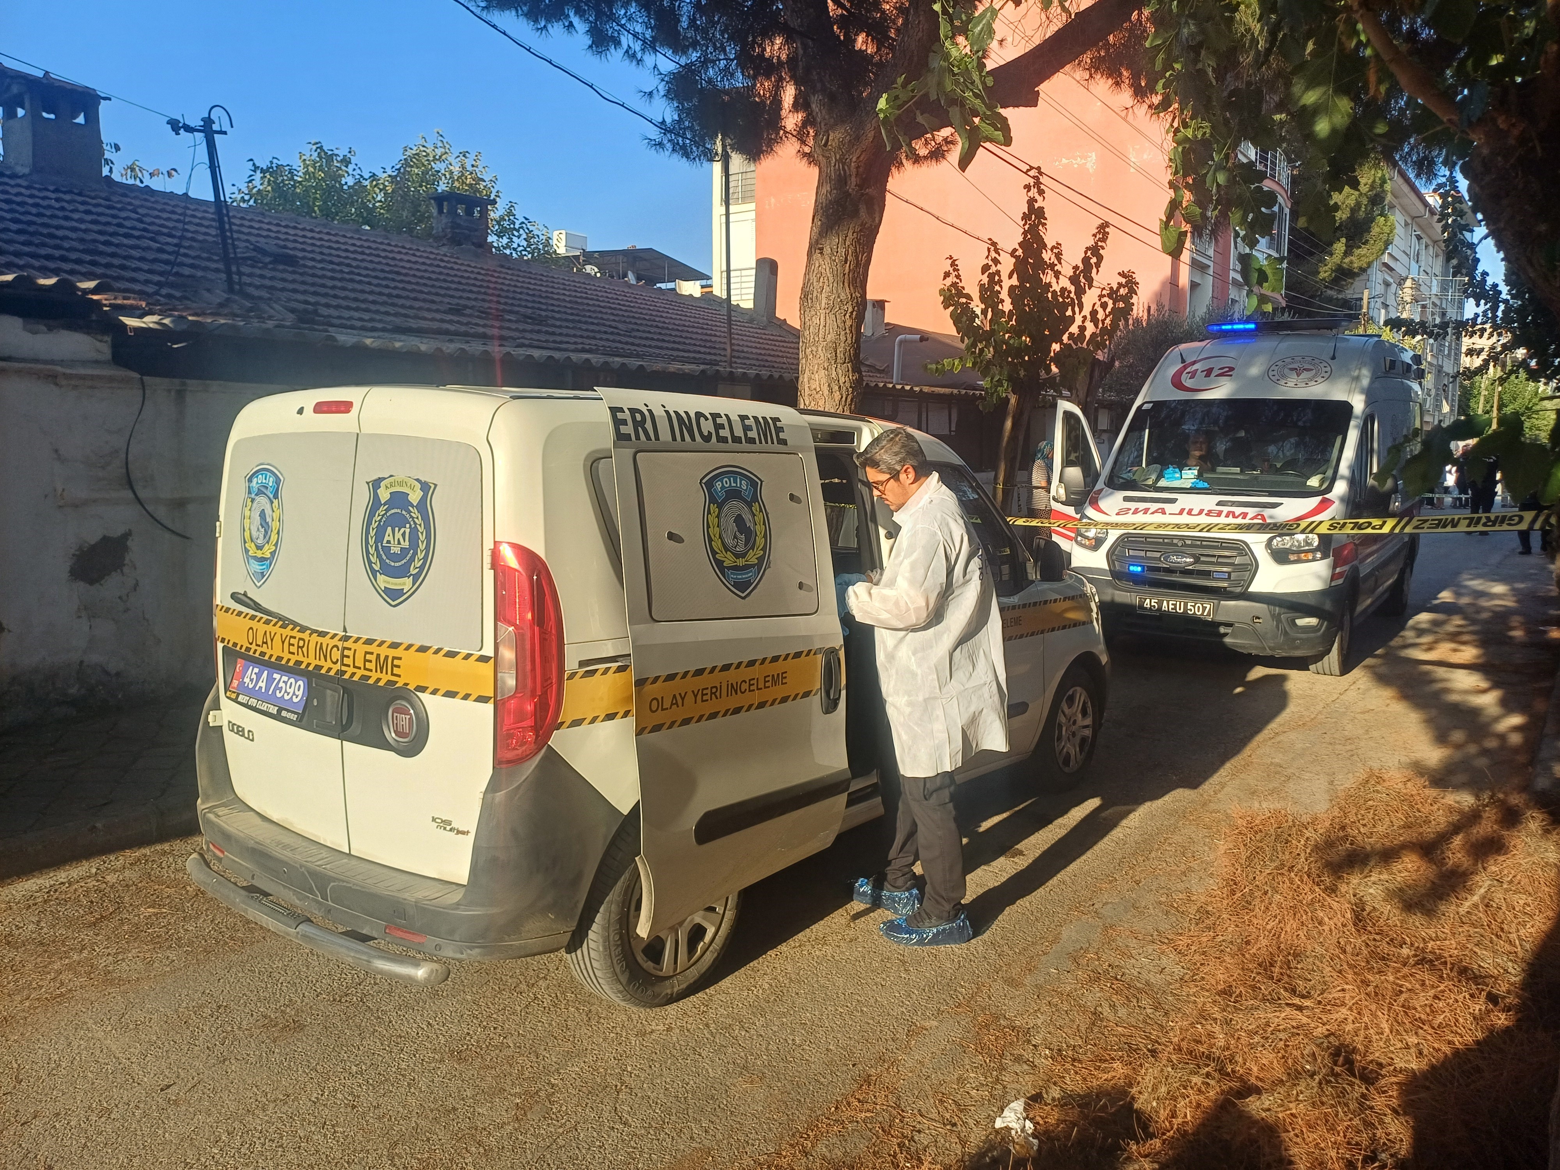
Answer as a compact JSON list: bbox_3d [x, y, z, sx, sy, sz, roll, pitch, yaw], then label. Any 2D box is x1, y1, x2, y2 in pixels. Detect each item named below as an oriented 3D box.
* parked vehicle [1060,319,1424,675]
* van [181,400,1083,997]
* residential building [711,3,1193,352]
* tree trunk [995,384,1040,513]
[{"bbox_3d":[4.550,-0.941,10.460,2.180,2.760,5.980,6,9,35],"label":"parked vehicle"},{"bbox_3d":[-0.040,0.144,4.870,1.900,1.850,4.390,6,9,38],"label":"van"},{"bbox_3d":[7.391,-9.814,34.670,14.100,14.500,12.500,6,9,37],"label":"residential building"},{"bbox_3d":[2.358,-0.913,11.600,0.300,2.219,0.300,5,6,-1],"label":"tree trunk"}]

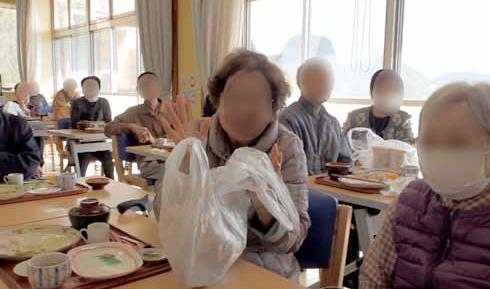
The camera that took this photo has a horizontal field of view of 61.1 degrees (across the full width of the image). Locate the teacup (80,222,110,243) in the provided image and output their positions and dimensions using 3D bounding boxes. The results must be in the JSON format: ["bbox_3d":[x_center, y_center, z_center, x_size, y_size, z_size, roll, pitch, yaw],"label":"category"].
[{"bbox_3d":[-0.415,0.249,1.153,0.083,0.052,0.062,-1,7,-19],"label":"teacup"}]

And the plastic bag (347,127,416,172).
[{"bbox_3d":[0.691,0.041,2.075,0.250,0.250,0.300,-5,9,-44],"label":"plastic bag"}]

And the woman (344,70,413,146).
[{"bbox_3d":[0.683,0.219,2.251,0.460,1.250,0.740,6,8,35],"label":"woman"}]

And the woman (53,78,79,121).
[{"bbox_3d":[-2.273,-0.208,5.427,0.470,1.230,0.760,-5,9,-41],"label":"woman"}]

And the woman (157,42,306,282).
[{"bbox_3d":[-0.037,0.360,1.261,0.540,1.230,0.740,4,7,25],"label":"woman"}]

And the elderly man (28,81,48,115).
[{"bbox_3d":[-2.946,-0.252,6.018,0.500,1.220,0.720,-3,8,-30],"label":"elderly man"}]

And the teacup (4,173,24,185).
[{"bbox_3d":[-1.021,0.153,1.841,0.084,0.054,0.062,-3,8,-30],"label":"teacup"}]

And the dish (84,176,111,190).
[{"bbox_3d":[-0.649,0.175,1.839,0.101,0.039,0.101,-1,7,-17],"label":"dish"}]

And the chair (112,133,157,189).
[{"bbox_3d":[-0.686,0.316,3.331,0.460,0.800,0.530,-5,9,-43],"label":"chair"}]

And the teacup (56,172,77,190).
[{"bbox_3d":[-0.725,0.145,1.691,0.078,0.057,0.078,-5,9,-44],"label":"teacup"}]

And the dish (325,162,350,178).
[{"bbox_3d":[0.432,0.124,1.940,0.116,0.068,0.116,1,7,0],"label":"dish"}]

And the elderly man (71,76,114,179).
[{"bbox_3d":[-1.460,-0.011,4.150,0.500,1.230,0.720,-3,8,-31],"label":"elderly man"}]

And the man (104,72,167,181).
[{"bbox_3d":[-0.664,0.108,2.977,0.560,1.250,0.780,-3,8,-32],"label":"man"}]

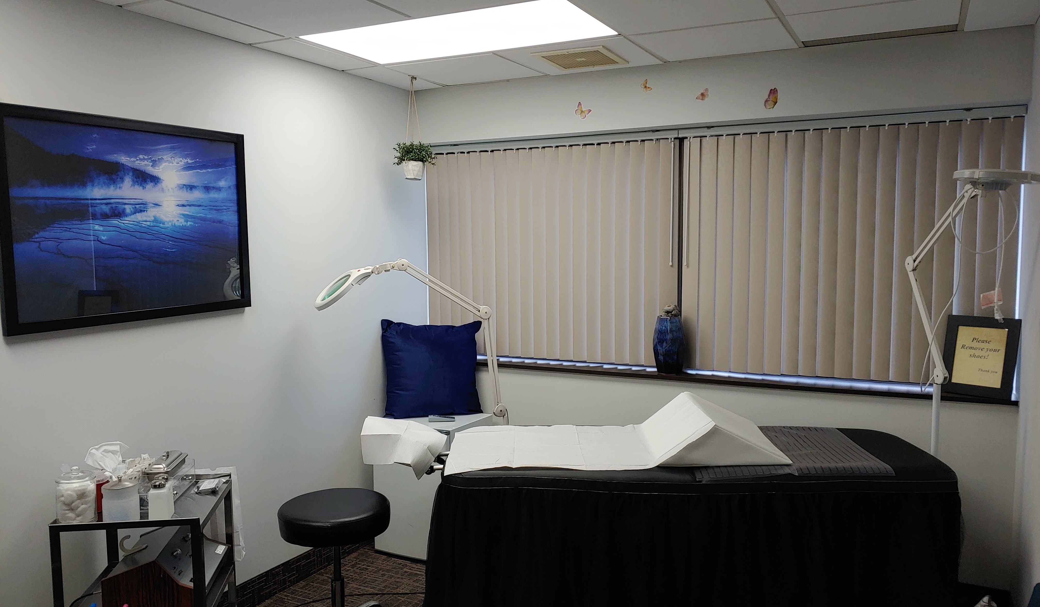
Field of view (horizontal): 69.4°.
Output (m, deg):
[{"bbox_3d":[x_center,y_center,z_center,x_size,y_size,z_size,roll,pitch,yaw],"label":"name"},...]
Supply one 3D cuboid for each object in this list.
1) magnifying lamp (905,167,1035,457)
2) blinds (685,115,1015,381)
[{"bbox_3d":[1.667,0.439,2.901,0.446,1.881,0.495,-1,6,-3],"label":"magnifying lamp"},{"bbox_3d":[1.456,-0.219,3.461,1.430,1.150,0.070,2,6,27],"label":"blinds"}]

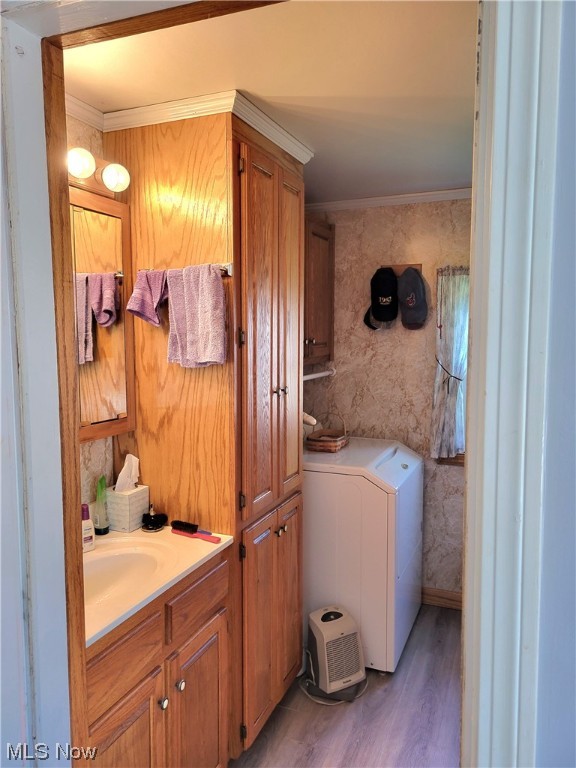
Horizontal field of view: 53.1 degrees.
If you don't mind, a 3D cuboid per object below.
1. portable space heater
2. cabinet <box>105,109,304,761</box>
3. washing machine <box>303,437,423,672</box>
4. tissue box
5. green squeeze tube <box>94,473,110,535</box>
[{"bbox_3d":[0.213,1.145,2.441,0.203,0.280,0.182,-3,6,-30],"label":"portable space heater"},{"bbox_3d":[-0.277,0.196,2.252,0.511,2.168,0.617,2,5,23],"label":"cabinet"},{"bbox_3d":[0.285,0.789,2.941,0.685,0.906,0.694,2,5,23],"label":"washing machine"},{"bbox_3d":[-0.558,0.430,2.004,0.101,0.131,0.109,2,5,23],"label":"tissue box"},{"bbox_3d":[-0.629,0.402,1.946,0.047,0.198,0.062,-1,5,-5],"label":"green squeeze tube"}]

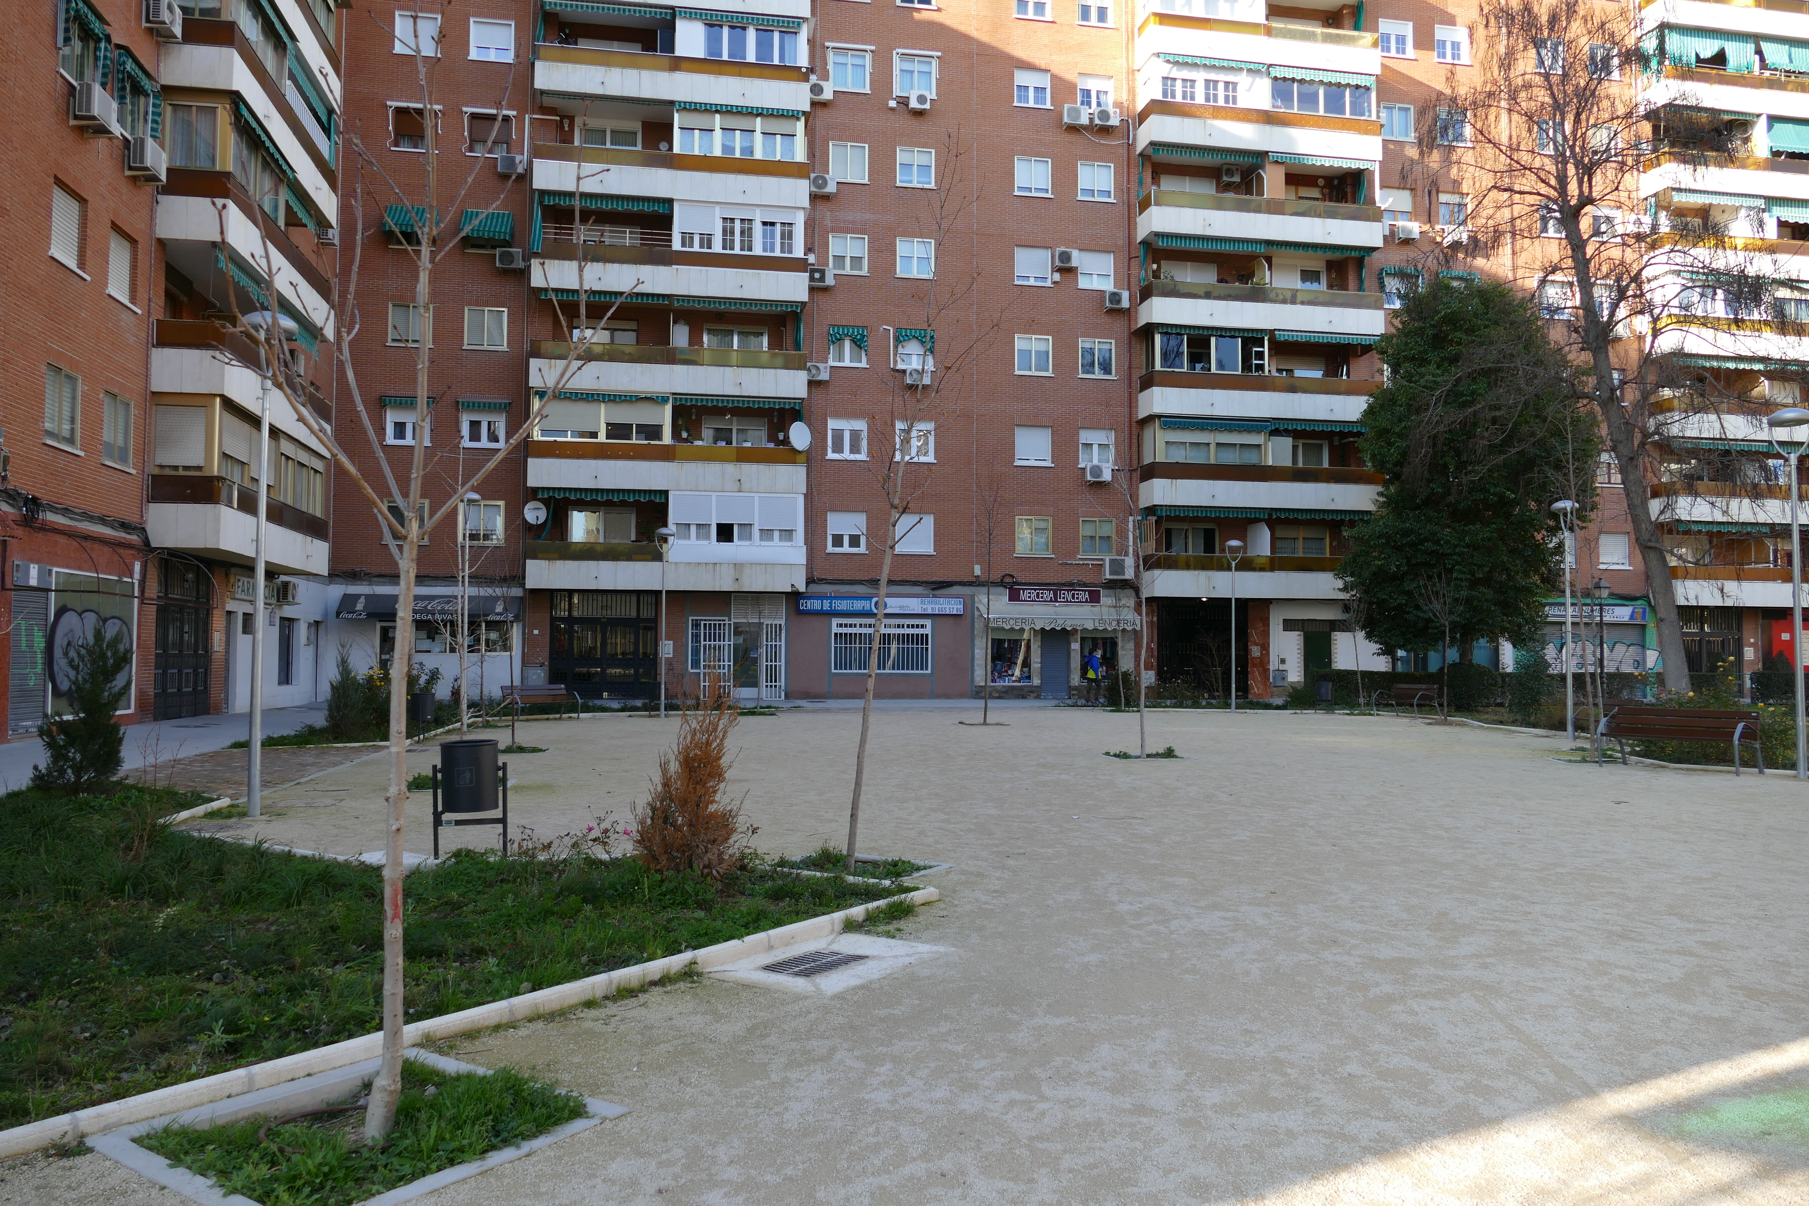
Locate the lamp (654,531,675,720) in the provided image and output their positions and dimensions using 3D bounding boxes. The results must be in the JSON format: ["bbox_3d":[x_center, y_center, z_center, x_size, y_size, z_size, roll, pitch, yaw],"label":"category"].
[{"bbox_3d":[-5.346,0.436,27.921,0.470,4.250,0.470,1,-3,-11],"label":"lamp"}]

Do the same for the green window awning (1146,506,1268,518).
[{"bbox_3d":[9.568,-2.783,38.993,3.719,0.301,0.250,1,-3,-11],"label":"green window awning"}]

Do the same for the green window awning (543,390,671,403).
[{"bbox_3d":[-8.538,-5.880,35.796,3.679,0.230,0.220,1,-3,-11],"label":"green window awning"}]

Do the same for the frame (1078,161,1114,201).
[{"bbox_3d":[6.210,-13.565,40.541,1.260,1.260,0.140,1,-3,-11],"label":"frame"}]

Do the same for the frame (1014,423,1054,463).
[{"bbox_3d":[4.094,-4.975,39.764,1.254,1.238,0.150,1,-3,-11],"label":"frame"}]

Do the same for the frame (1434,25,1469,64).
[{"bbox_3d":[18.628,-18.940,42.685,1.294,1.281,0.130,1,-3,-11],"label":"frame"}]

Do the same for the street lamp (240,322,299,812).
[{"bbox_3d":[-5.905,-0.375,11.528,0.480,4.650,0.480,1,-3,-11],"label":"street lamp"}]

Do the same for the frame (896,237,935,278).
[{"bbox_3d":[0.348,-10.690,38.914,1.205,1.210,0.140,1,-3,-11],"label":"frame"}]

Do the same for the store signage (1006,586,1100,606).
[{"bbox_3d":[4.755,-0.200,39.588,3.100,0.500,0.150,1,-3,-11],"label":"store signage"}]

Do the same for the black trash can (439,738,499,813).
[{"bbox_3d":[-2.899,1.153,8.361,0.381,0.450,0.381,1,-3,-15],"label":"black trash can"}]

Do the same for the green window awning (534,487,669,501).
[{"bbox_3d":[-8.685,-3.115,36.137,3.650,0.360,0.300,1,-3,-11],"label":"green window awning"}]

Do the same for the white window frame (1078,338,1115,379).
[{"bbox_3d":[6.107,-7.707,39.723,1.217,1.254,0.130,1,-3,-11],"label":"white window frame"}]

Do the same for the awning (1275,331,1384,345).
[{"bbox_3d":[13.628,-8.495,40.412,3.720,0.370,0.380,1,-3,-11],"label":"awning"}]

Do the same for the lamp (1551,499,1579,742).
[{"bbox_3d":[11.722,0.291,22.203,0.480,4.250,0.480,-1,-3,28],"label":"lamp"}]

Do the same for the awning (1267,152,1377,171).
[{"bbox_3d":[13.399,-14.145,40.298,3.769,0.296,0.300,1,-3,-11],"label":"awning"}]

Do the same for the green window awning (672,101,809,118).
[{"bbox_3d":[-4.834,-14.456,36.857,3.746,0.220,0.250,1,-3,-11],"label":"green window awning"}]

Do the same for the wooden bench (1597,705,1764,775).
[{"bbox_3d":[9.885,1.746,16.035,0.630,0.780,1.770,2,-3,-34],"label":"wooden bench"}]

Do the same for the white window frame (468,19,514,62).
[{"bbox_3d":[-11.783,-16.052,35.940,1.232,1.210,0.160,1,-3,-11],"label":"white window frame"}]

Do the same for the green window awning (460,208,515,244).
[{"bbox_3d":[-12.148,-11.014,36.636,1.420,1.030,0.660,1,-3,-11],"label":"green window awning"}]

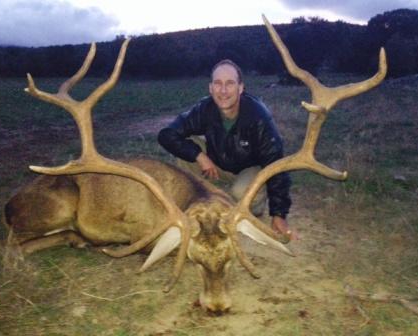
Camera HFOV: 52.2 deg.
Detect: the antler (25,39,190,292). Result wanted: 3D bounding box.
[{"bbox_3d":[-0.405,-0.053,1.735,0.640,0.950,0.440,0,12,0],"label":"antler"}]

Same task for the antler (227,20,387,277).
[{"bbox_3d":[0.400,-0.112,1.723,0.640,0.980,0.440,0,12,0],"label":"antler"}]

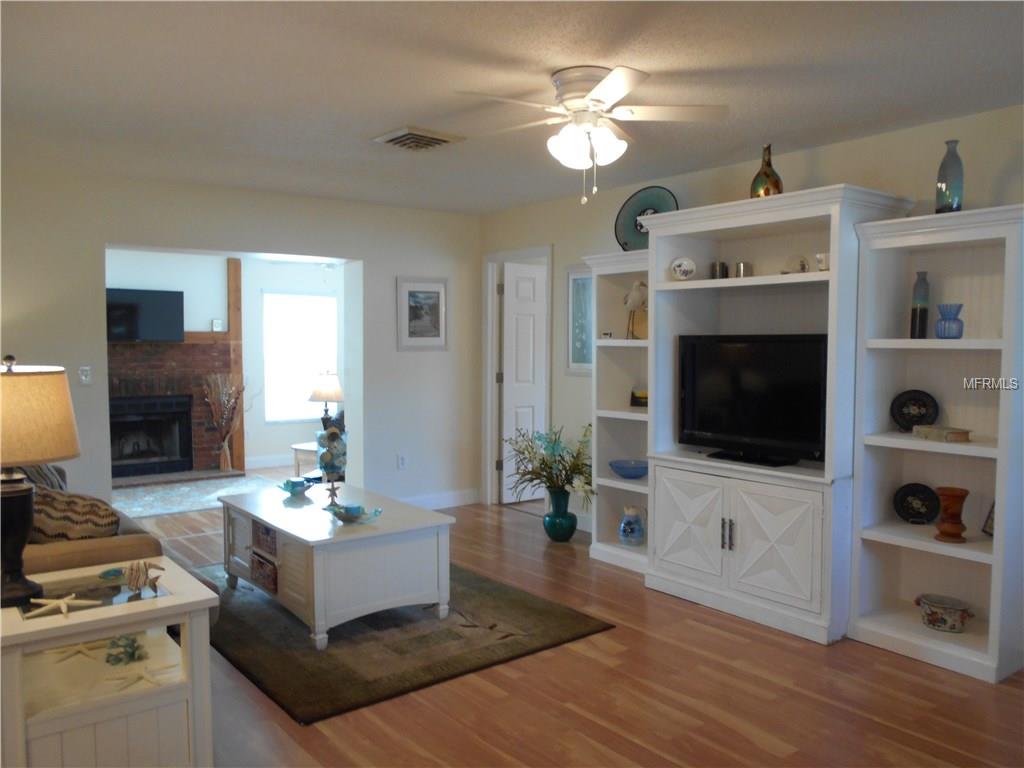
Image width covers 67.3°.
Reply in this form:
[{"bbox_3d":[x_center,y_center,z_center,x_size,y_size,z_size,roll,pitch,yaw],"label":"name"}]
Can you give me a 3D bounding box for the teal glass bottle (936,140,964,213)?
[{"bbox_3d":[1.914,-0.888,3.366,0.122,0.355,0.122,-3,4,-41],"label":"teal glass bottle"}]

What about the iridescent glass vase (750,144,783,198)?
[{"bbox_3d":[1.292,-1.056,3.908,0.162,0.317,0.162,-3,4,-41],"label":"iridescent glass vase"}]

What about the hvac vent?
[{"bbox_3d":[-0.497,-1.262,4.000,0.350,0.030,0.340,-2,4,-37],"label":"hvac vent"}]

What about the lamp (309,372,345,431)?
[{"bbox_3d":[-1.568,0.220,6.500,0.320,0.650,0.320,-2,4,-33],"label":"lamp"}]

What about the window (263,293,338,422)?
[{"bbox_3d":[-2.324,-0.278,8.517,0.840,1.400,0.080,-2,4,-33],"label":"window"}]

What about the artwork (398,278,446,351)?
[{"bbox_3d":[-0.707,-0.554,6.131,0.440,0.580,0.030,-2,4,-33],"label":"artwork"}]

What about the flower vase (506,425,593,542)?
[{"bbox_3d":[0.318,0.684,5.349,0.560,0.810,0.600,-3,4,-41],"label":"flower vase"}]

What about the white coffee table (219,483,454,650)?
[{"bbox_3d":[-0.956,0.904,4.088,0.752,0.495,1.215,-3,4,-38],"label":"white coffee table"}]

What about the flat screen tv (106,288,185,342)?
[{"bbox_3d":[-3.593,-0.645,7.332,0.880,0.500,0.070,-2,4,-33],"label":"flat screen tv"}]

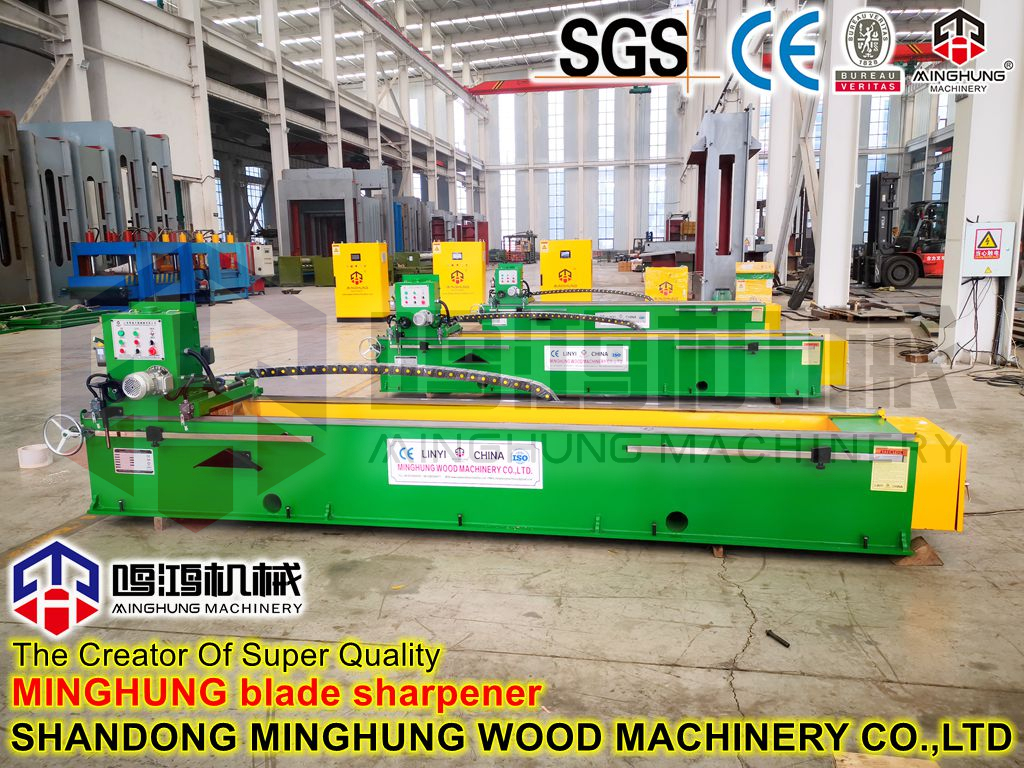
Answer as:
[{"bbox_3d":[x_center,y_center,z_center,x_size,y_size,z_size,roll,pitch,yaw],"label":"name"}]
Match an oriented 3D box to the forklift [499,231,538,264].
[{"bbox_3d":[0.664,-10.679,62.651,3.263,2.494,1.305,4,11,24],"label":"forklift"}]

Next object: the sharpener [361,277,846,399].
[{"bbox_3d":[0.859,-0.515,7.855,4.466,1.145,0.884,1,10,10],"label":"sharpener"}]

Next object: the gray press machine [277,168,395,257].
[{"bbox_3d":[-8.431,-7.671,38.545,3.542,5.100,5.250,0,10,9],"label":"gray press machine"}]

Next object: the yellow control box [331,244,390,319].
[{"bbox_3d":[-2.986,-2.026,15.889,0.964,1.566,0.435,1,10,10],"label":"yellow control box"}]

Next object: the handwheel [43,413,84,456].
[{"bbox_3d":[-2.342,0.268,4.179,0.228,0.228,0.058,1,10,10],"label":"handwheel"}]

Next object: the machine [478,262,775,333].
[{"bbox_3d":[1.668,-1.254,12.080,4.466,1.145,0.899,1,10,10],"label":"machine"}]

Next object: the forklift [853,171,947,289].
[{"bbox_3d":[12.787,-4.793,24.825,5.450,3.450,2.200,0,10,9],"label":"forklift"}]

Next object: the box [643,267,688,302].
[{"bbox_3d":[2.822,-1.568,14.622,0.759,1.135,0.440,0,10,9],"label":"box"}]

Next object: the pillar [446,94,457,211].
[{"bbox_3d":[-6.281,-21.888,84.101,0.780,16.800,0.550,0,10,9],"label":"pillar"}]

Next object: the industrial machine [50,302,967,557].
[{"bbox_3d":[-0.171,0.135,4.233,4.495,1.145,0.870,1,10,11],"label":"industrial machine"}]

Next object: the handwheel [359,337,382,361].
[{"bbox_3d":[-1.377,-0.346,7.788,0.229,0.229,0.058,1,10,10],"label":"handwheel"}]

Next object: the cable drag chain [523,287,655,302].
[{"bbox_3d":[1.295,-1.451,13.260,2.146,0.333,0.110,0,10,9],"label":"cable drag chain"}]

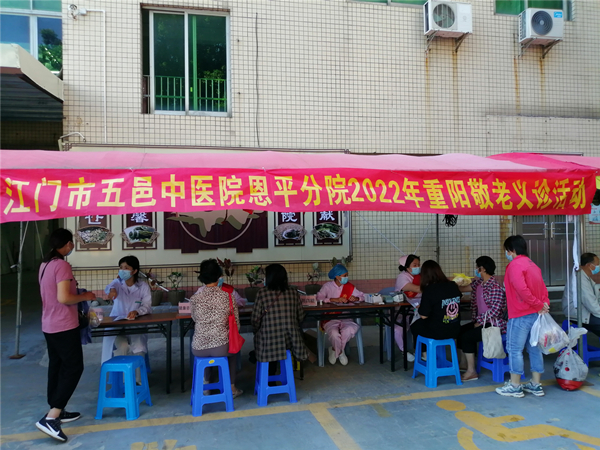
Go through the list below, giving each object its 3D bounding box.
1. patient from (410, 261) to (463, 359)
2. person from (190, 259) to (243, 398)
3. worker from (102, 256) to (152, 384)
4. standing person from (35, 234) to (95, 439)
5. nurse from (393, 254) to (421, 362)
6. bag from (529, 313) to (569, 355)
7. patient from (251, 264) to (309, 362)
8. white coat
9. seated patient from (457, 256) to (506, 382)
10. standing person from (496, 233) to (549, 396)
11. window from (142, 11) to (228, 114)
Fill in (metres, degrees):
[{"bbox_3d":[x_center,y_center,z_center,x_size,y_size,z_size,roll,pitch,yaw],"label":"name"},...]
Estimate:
[{"bbox_3d":[1.434,0.982,4.770,0.500,1.230,0.700,-1,-1,-23],"label":"patient"},{"bbox_3d":[-0.763,0.969,4.170,0.500,1.320,0.660,-1,-1,3],"label":"person"},{"bbox_3d":[-1.895,1.010,4.950,0.520,1.290,0.620,-1,-1,-2],"label":"worker"},{"bbox_3d":[-1.857,0.833,3.600,0.480,1.600,0.440,0,-1,-33],"label":"standing person"},{"bbox_3d":[1.361,0.994,5.500,0.500,1.250,0.650,0,-1,-30],"label":"nurse"},{"bbox_3d":[2.261,0.972,4.100,0.310,0.380,0.250,0,-1,-37],"label":"bag"},{"bbox_3d":[-0.220,1.018,4.458,0.560,1.280,0.700,-1,-1,-12],"label":"patient"},{"bbox_3d":[-1.898,1.034,4.930,0.530,0.900,0.480,-1,-1,0],"label":"white coat"},{"bbox_3d":[1.974,0.984,4.828,0.600,1.280,0.480,-1,-1,-17],"label":"seated patient"},{"bbox_3d":[2.073,0.832,4.200,0.420,1.500,0.440,-2,-1,38],"label":"standing person"},{"bbox_3d":[-1.909,-2.742,7.582,1.430,1.750,0.120,-1,-1,-10],"label":"window"}]

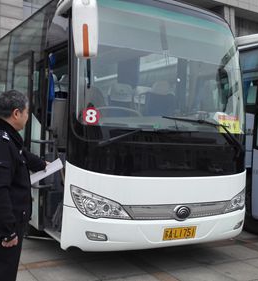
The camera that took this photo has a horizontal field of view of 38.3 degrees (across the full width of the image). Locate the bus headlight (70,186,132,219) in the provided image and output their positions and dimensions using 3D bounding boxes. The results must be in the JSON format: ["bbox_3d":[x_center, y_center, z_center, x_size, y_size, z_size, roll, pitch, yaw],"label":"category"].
[{"bbox_3d":[-0.262,0.599,3.589,0.609,0.328,0.166,4,0,-21],"label":"bus headlight"}]

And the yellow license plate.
[{"bbox_3d":[0.546,0.988,3.964,0.440,0.140,0.020,4,7,-31],"label":"yellow license plate"}]

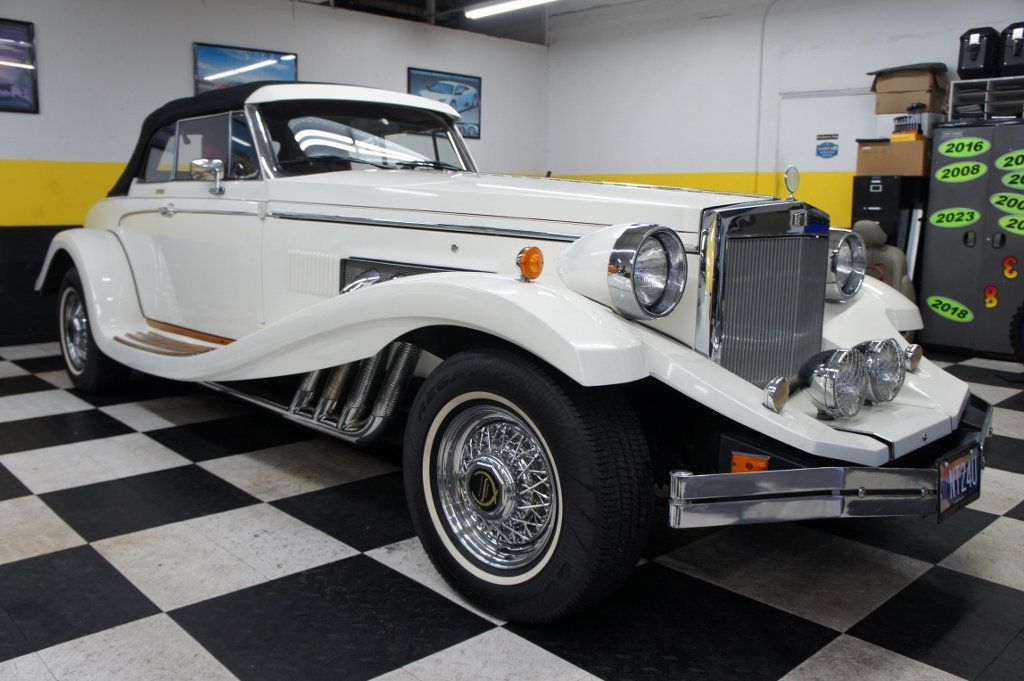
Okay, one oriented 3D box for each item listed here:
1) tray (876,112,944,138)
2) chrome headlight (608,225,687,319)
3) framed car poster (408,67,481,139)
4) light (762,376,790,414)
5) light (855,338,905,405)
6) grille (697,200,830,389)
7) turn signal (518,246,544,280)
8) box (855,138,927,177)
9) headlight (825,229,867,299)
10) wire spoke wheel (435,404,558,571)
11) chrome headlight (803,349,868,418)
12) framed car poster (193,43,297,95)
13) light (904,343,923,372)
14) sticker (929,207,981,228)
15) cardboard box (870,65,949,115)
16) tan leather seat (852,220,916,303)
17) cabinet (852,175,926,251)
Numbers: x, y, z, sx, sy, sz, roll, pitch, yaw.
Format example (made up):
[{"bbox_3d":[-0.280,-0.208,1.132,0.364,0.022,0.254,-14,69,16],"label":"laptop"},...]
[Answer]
[{"bbox_3d":[3.145,-1.668,6.742,0.360,0.220,0.420,-8,12,-43],"label":"tray"},{"bbox_3d":[0.343,-0.181,2.201,0.235,0.238,0.120,-8,12,-43],"label":"chrome headlight"},{"bbox_3d":[-0.659,-2.377,8.591,0.955,0.640,0.025,-8,12,-43],"label":"framed car poster"},{"bbox_3d":[0.647,0.130,2.101,0.085,0.092,0.055,-8,12,-43],"label":"light"},{"bbox_3d":[0.965,0.080,2.301,0.170,0.174,0.120,-6,11,-38],"label":"light"},{"bbox_3d":[0.742,-0.124,2.371,0.590,0.520,0.135,-7,12,-41],"label":"grille"},{"bbox_3d":[0.037,-0.192,2.120,0.082,0.086,0.055,-7,12,-41],"label":"turn signal"},{"bbox_3d":[3.062,-1.419,6.727,0.420,0.275,0.540,-8,12,-43],"label":"box"},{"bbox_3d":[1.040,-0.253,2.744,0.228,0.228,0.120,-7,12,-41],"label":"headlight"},{"bbox_3d":[-0.023,0.370,2.180,0.425,0.425,0.180,9,12,44],"label":"wire spoke wheel"},{"bbox_3d":[0.810,0.099,2.163,0.170,0.176,0.120,-7,11,-39],"label":"chrome headlight"},{"bbox_3d":[-2.220,-2.143,7.207,0.955,0.640,0.025,-8,12,-43],"label":"framed car poster"},{"bbox_3d":[1.233,0.055,2.632,0.080,0.083,0.052,-8,12,-42],"label":"light"},{"bbox_3d":[3.221,-0.894,6.207,0.006,0.145,0.378,-8,12,-43],"label":"sticker"},{"bbox_3d":[3.021,-1.875,6.463,0.340,0.340,0.440,-8,12,-43],"label":"cardboard box"},{"bbox_3d":[2.661,-0.427,6.529,0.800,0.970,0.560,-8,12,-43],"label":"tan leather seat"},{"bbox_3d":[3.091,-0.662,6.993,0.660,1.320,0.380,-8,12,-43],"label":"cabinet"}]

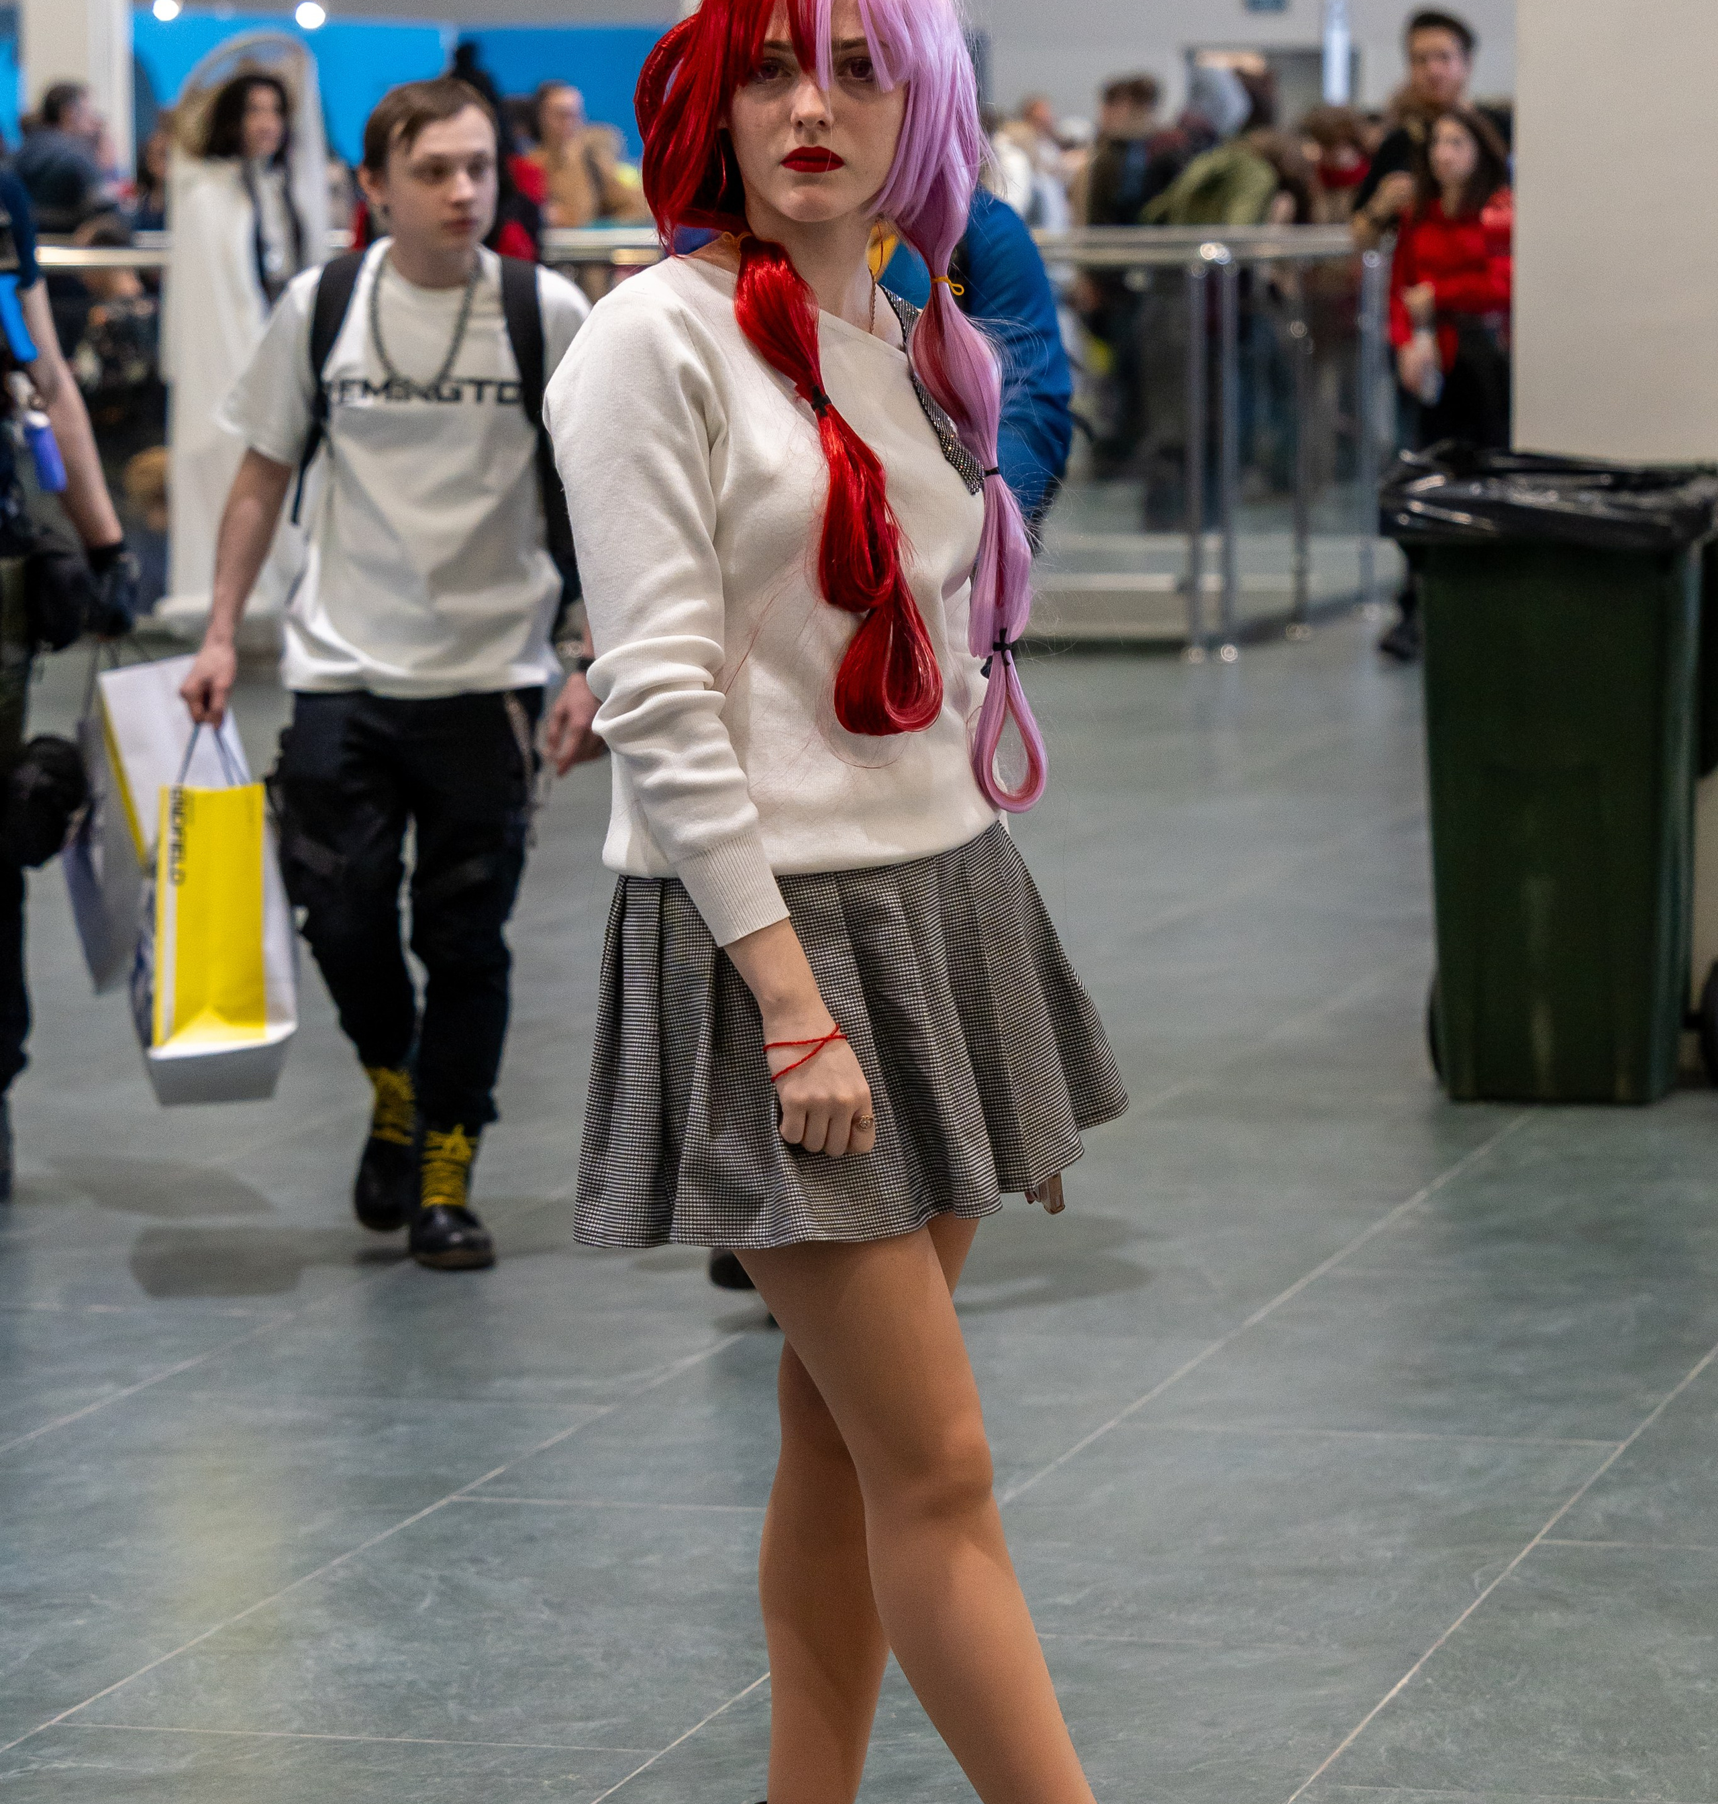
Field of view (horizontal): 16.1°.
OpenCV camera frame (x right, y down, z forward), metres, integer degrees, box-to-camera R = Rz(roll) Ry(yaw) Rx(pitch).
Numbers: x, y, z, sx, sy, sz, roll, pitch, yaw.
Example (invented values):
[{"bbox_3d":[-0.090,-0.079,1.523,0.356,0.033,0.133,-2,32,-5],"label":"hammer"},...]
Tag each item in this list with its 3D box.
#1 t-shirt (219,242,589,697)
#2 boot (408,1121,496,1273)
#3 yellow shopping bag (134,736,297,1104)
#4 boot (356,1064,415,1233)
[{"bbox_3d":[-0.618,-0.608,8.520,0.560,0.620,0.310,-1,7,-8],"label":"t-shirt"},{"bbox_3d":[-0.578,0.391,8.620,0.110,0.210,0.290,-1,7,-6],"label":"boot"},{"bbox_3d":[-0.891,0.025,8.420,0.200,0.470,0.280,-2,-13,-12],"label":"yellow shopping bag"},{"bbox_3d":[-0.654,0.317,8.701,0.110,0.210,0.290,0,27,6],"label":"boot"}]

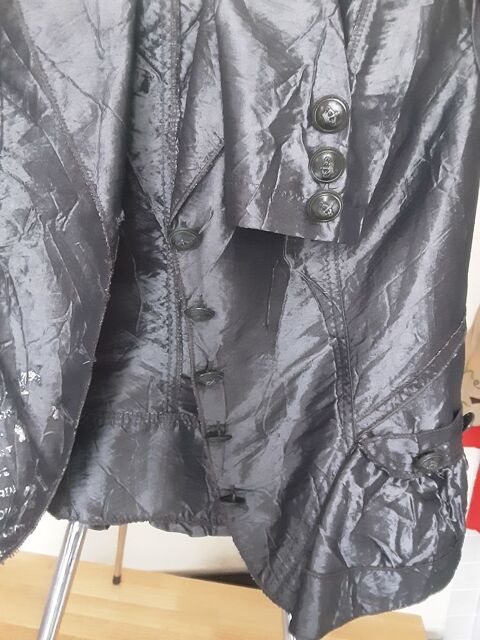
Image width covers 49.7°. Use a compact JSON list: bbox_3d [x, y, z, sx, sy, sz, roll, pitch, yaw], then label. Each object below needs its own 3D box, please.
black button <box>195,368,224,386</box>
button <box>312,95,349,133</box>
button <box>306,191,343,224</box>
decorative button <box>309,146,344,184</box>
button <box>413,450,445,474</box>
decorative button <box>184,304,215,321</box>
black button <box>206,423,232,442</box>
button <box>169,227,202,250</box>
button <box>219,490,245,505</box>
[{"bbox_3d":[-0.024,0.044,0.401,0.022,0.022,0.008,-1,57,-2],"label":"black button"},{"bbox_3d":[0.054,-0.124,0.312,0.022,0.022,0.008,3,27,7],"label":"button"},{"bbox_3d":[0.054,-0.072,0.330,0.022,0.022,0.008,0,36,1],"label":"button"},{"bbox_3d":[0.054,-0.096,0.321,0.022,0.022,0.008,3,25,8],"label":"decorative button"},{"bbox_3d":[0.150,0.113,0.410,0.022,0.022,0.008,1,33,2],"label":"button"},{"bbox_3d":[-0.030,-0.006,0.384,0.022,0.008,0.022,-1,-23,-2],"label":"decorative button"},{"bbox_3d":[-0.017,0.090,0.417,0.022,0.008,0.022,0,-9,-1],"label":"black button"},{"bbox_3d":[-0.039,-0.058,0.366,0.022,0.022,0.008,-1,54,-4],"label":"button"},{"bbox_3d":[-0.007,0.149,0.437,0.022,0.008,0.022,0,-4,0],"label":"button"}]

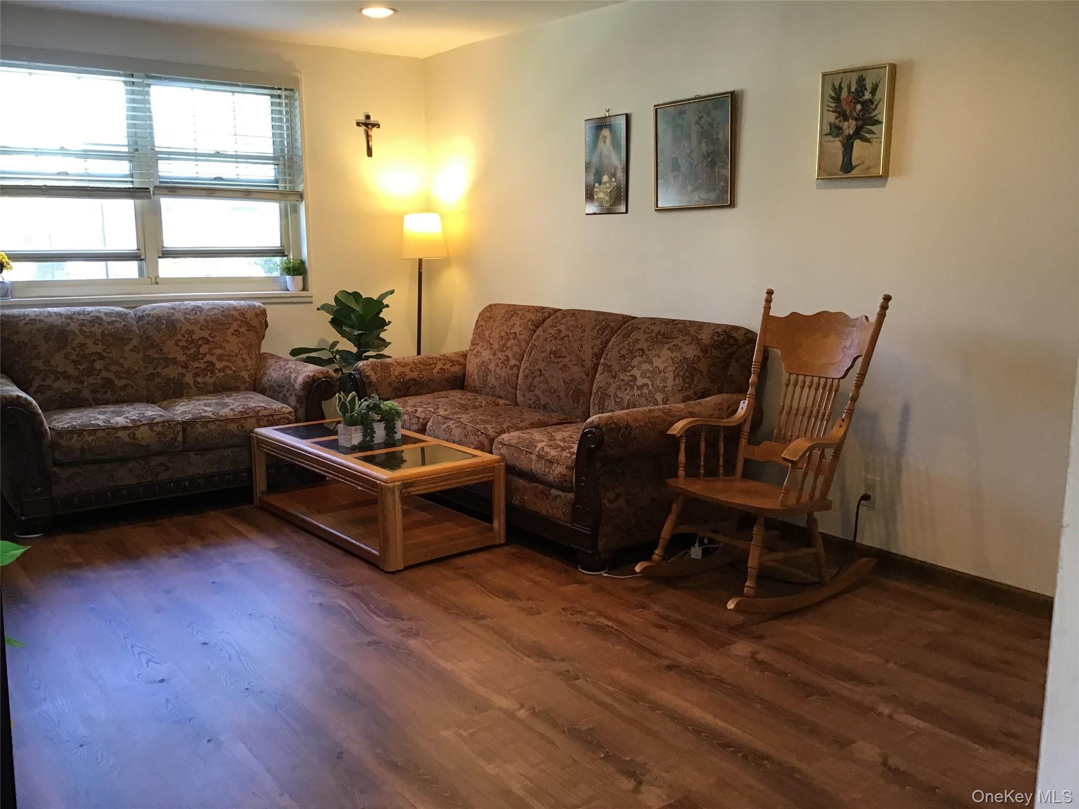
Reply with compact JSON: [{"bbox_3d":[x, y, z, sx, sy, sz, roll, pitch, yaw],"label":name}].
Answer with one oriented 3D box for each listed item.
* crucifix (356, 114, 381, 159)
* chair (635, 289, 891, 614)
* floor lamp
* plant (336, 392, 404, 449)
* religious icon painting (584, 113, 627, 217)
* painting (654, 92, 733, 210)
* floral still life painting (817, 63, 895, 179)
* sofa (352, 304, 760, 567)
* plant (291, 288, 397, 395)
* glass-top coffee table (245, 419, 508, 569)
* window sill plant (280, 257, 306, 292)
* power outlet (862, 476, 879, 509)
[{"bbox_3d":[-1.054,-1.666,5.996,0.165,0.256,0.030,-7,12,-36],"label":"crucifix"},{"bbox_3d":[0.797,0.148,3.549,0.770,1.100,0.570,-7,12,-36],"label":"chair"},{"bbox_3d":[-0.716,-0.460,6.059,0.285,1.460,0.285,-7,12,-36],"label":"floor lamp"},{"bbox_3d":[-0.775,0.056,4.452,0.320,0.240,0.140,-5,11,-27],"label":"plant"},{"bbox_3d":[0.339,-1.195,4.843,0.022,0.473,0.316,-7,12,-36],"label":"religious icon painting"},{"bbox_3d":[0.697,-1.125,4.361,0.030,0.481,0.476,-7,12,-36],"label":"painting"},{"bbox_3d":[1.199,-1.067,3.677,0.042,0.399,0.297,-7,12,-36],"label":"floral still life painting"},{"bbox_3d":[-0.061,0.013,4.813,0.890,0.945,2.190,-7,12,-36],"label":"sofa"},{"bbox_3d":[-1.144,-0.174,5.746,0.530,1.000,0.530,-7,12,-36],"label":"plant"},{"bbox_3d":[-0.770,0.364,4.442,0.600,0.376,1.250,-8,12,-39],"label":"glass-top coffee table"},{"bbox_3d":[-1.501,-0.799,5.902,0.150,0.210,0.150,-7,12,-36],"label":"window sill plant"},{"bbox_3d":[1.300,0.349,3.805,0.012,0.117,0.071,-7,12,-36],"label":"power outlet"}]

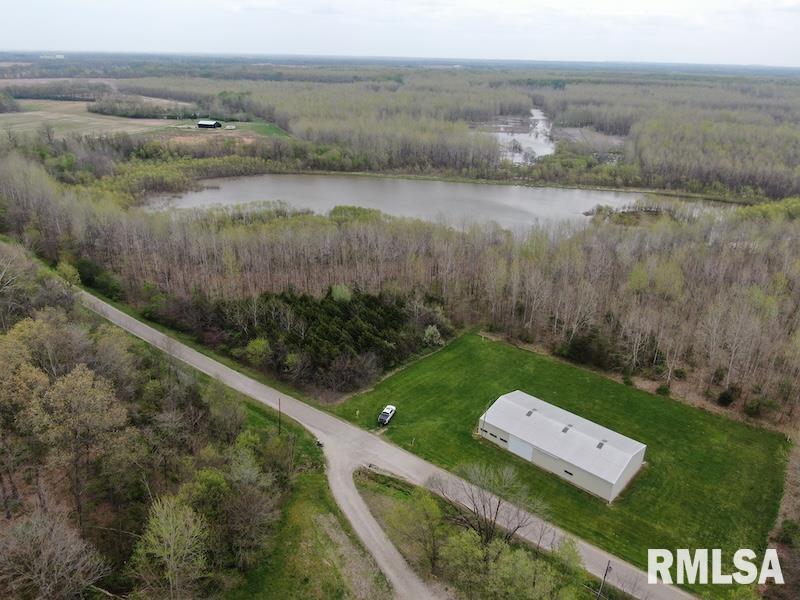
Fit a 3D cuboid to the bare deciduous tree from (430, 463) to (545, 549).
[{"bbox_3d":[13.050,34.150,84.600,16.000,16.300,15.300,1,24,0],"label":"bare deciduous tree"}]

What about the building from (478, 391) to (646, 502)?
[{"bbox_3d":[32.711,27.874,113.384,28.802,6.065,14.998,21,31,38],"label":"building"}]

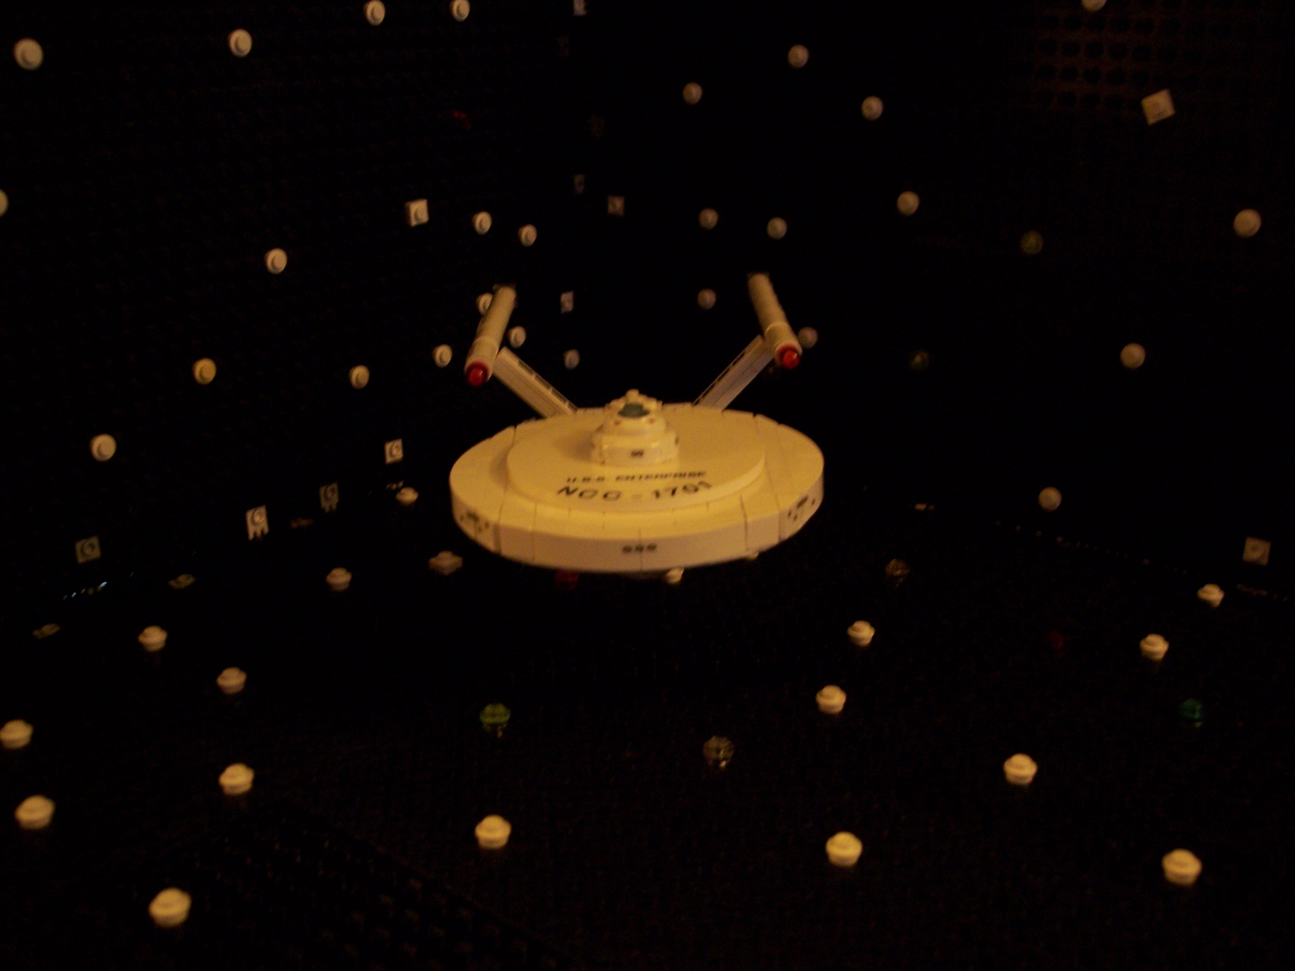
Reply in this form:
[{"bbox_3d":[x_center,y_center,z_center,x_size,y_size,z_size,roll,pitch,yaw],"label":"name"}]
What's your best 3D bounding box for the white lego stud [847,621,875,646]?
[{"bbox_3d":[0.064,0.044,0.434,0.008,0.005,0.008,0,20,0],"label":"white lego stud"}]

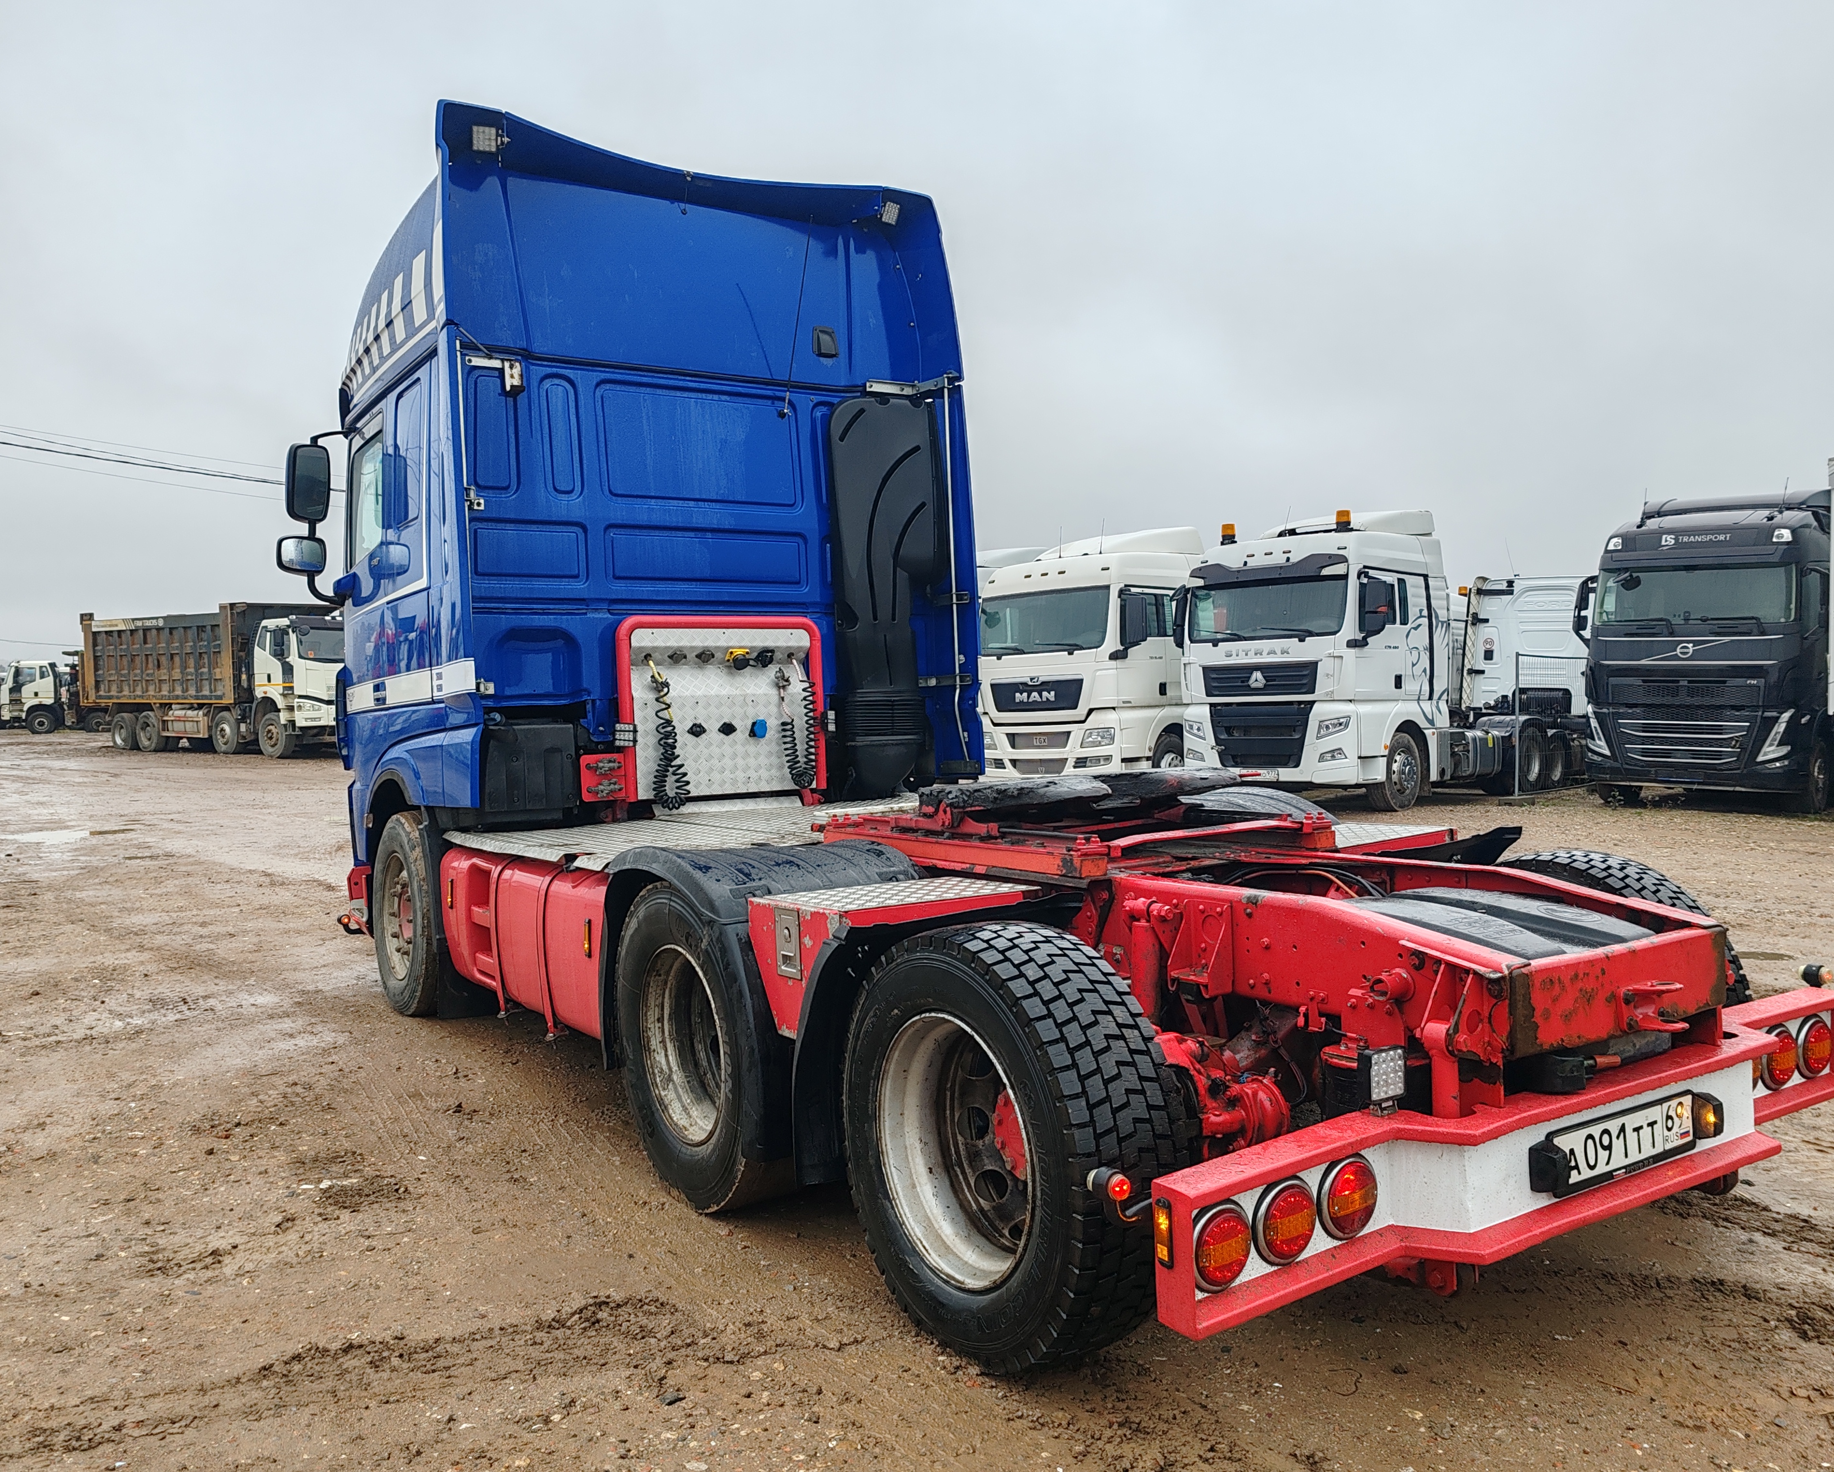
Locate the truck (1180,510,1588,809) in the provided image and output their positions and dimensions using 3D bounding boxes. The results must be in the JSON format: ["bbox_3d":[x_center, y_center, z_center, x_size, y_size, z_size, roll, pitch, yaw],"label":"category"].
[{"bbox_3d":[6.781,-1.061,21.849,2.520,3.920,6.950,1,2,43],"label":"truck"}]

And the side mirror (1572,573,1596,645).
[{"bbox_3d":[9.030,-1.700,20.660,0.250,0.950,0.220,1,2,42],"label":"side mirror"}]

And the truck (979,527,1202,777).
[{"bbox_3d":[3.850,-1.095,23.663,2.500,3.930,6.200,0,3,43],"label":"truck"}]

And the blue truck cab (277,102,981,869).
[{"bbox_3d":[-1.528,-0.985,7.815,2.600,3.170,2.750,-4,2,-34],"label":"blue truck cab"}]

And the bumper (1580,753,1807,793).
[{"bbox_3d":[9.950,0.467,19.600,2.480,0.410,0.460,1,2,42],"label":"bumper"}]

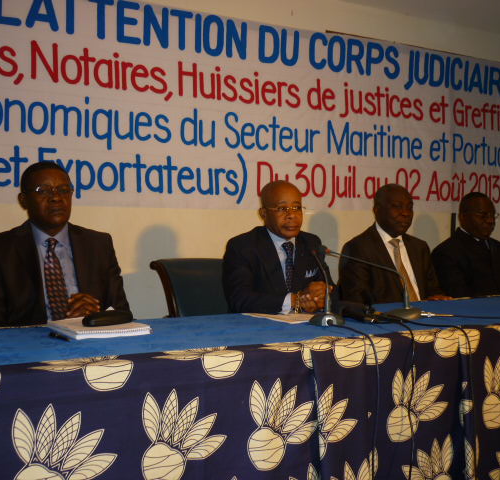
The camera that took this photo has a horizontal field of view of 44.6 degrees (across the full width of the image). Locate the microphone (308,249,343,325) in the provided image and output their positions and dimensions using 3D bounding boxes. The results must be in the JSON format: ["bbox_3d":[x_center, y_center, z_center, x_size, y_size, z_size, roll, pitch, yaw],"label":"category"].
[{"bbox_3d":[0.253,0.166,2.245,0.120,0.260,0.320,0,0,-10],"label":"microphone"}]

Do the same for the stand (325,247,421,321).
[{"bbox_3d":[0.469,0.155,2.370,0.410,0.270,0.120,0,0,32],"label":"stand"}]

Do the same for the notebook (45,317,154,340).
[{"bbox_3d":[-0.480,0.281,1.950,0.230,0.024,0.290,0,0,-30],"label":"notebook"}]

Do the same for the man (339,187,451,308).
[{"bbox_3d":[0.730,0.380,2.690,0.570,1.280,0.800,0,0,-27],"label":"man"}]

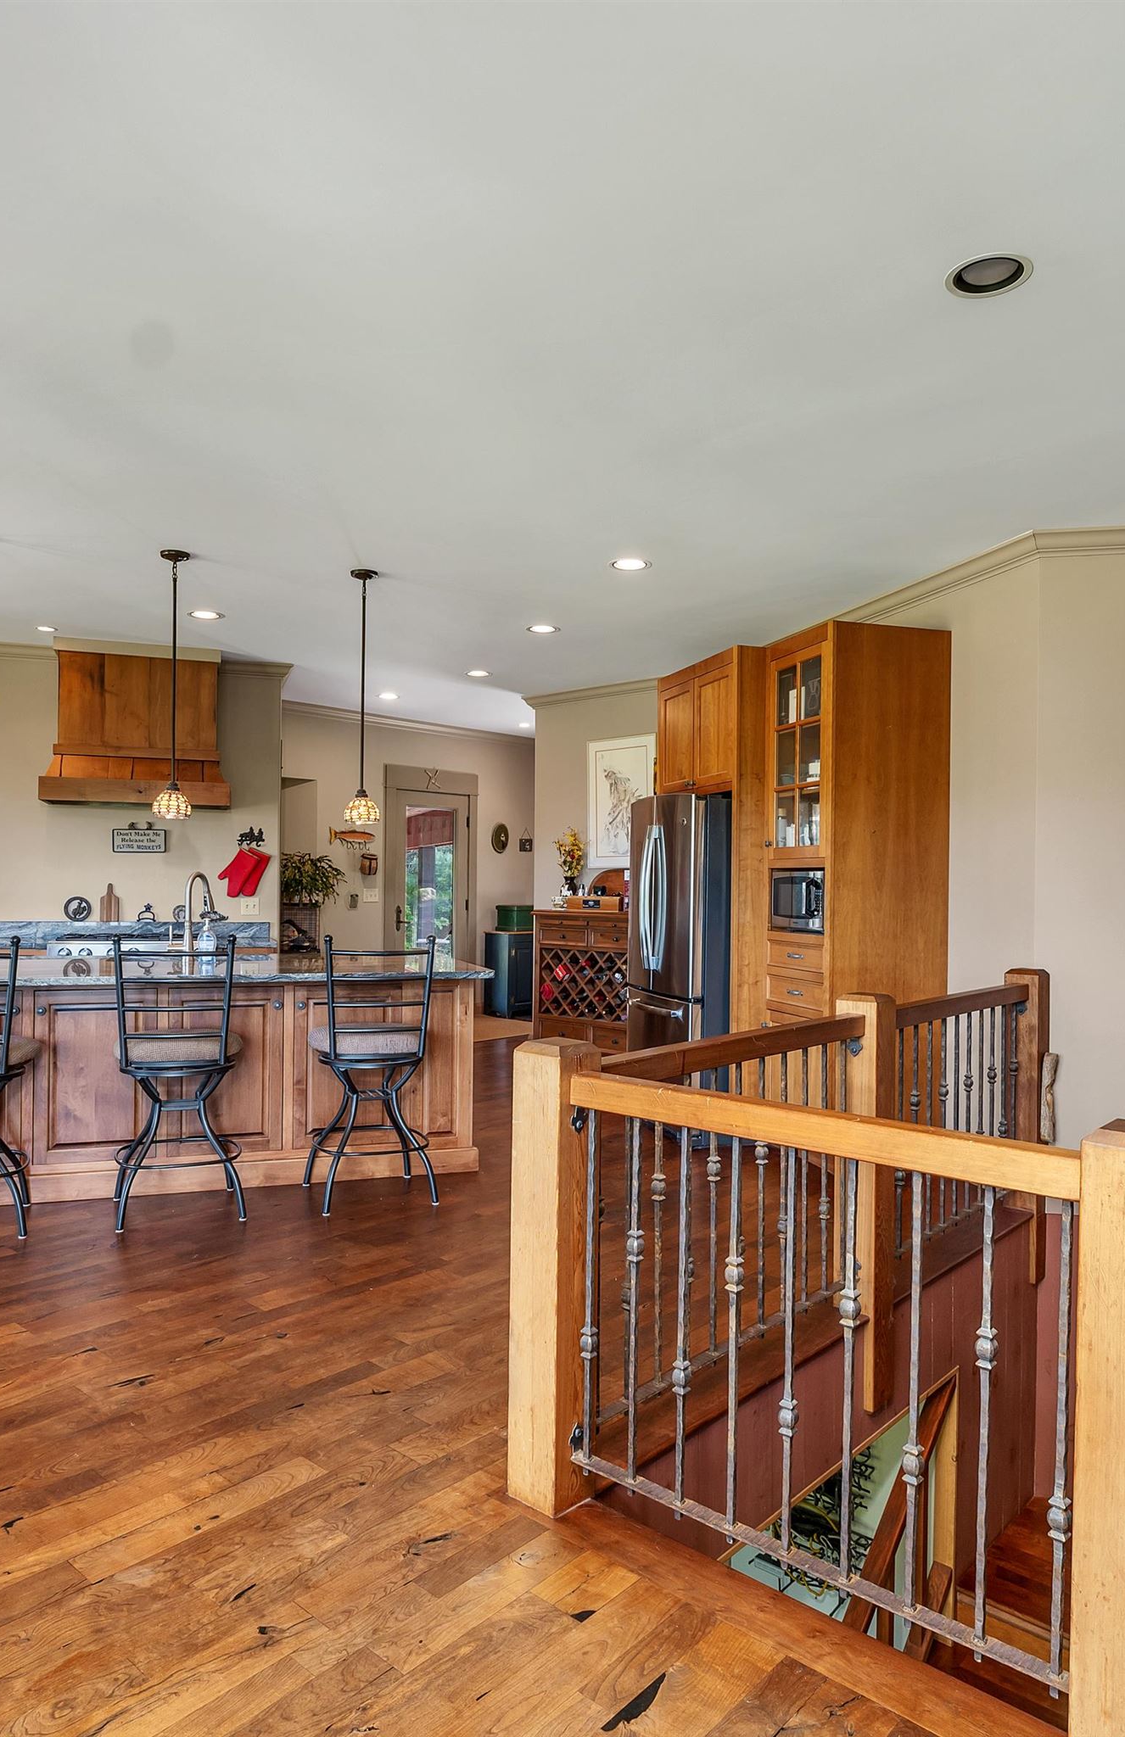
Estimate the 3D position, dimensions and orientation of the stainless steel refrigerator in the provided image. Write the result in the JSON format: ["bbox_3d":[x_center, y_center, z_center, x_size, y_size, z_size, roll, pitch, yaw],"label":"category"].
[{"bbox_3d":[0.920,0.530,5.660,0.830,1.780,0.890,1,-2,-19],"label":"stainless steel refrigerator"}]

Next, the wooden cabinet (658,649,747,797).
[{"bbox_3d":[1.010,-0.731,5.398,0.680,0.665,0.920,1,0,-18],"label":"wooden cabinet"}]

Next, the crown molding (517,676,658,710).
[{"bbox_3d":[0.205,-1.248,7.360,1.150,0.100,0.100,-1,-2,33],"label":"crown molding"}]

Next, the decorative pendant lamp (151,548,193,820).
[{"bbox_3d":[-1.734,-0.805,4.508,0.168,1.177,0.168,1,0,0],"label":"decorative pendant lamp"}]

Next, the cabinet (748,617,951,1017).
[{"bbox_3d":[1.460,0.115,5.090,0.660,2.470,0.600,1,-2,-19],"label":"cabinet"}]

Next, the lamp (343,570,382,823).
[{"bbox_3d":[-0.950,-0.806,4.800,0.170,1.210,0.170,0,-2,-16],"label":"lamp"}]

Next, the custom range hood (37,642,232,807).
[{"bbox_3d":[-2.567,-0.835,6.177,1.040,0.930,0.500,1,-2,-19],"label":"custom range hood"}]

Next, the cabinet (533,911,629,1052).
[{"bbox_3d":[0.290,0.870,7.090,0.920,1.130,0.430,-1,-2,33],"label":"cabinet"}]

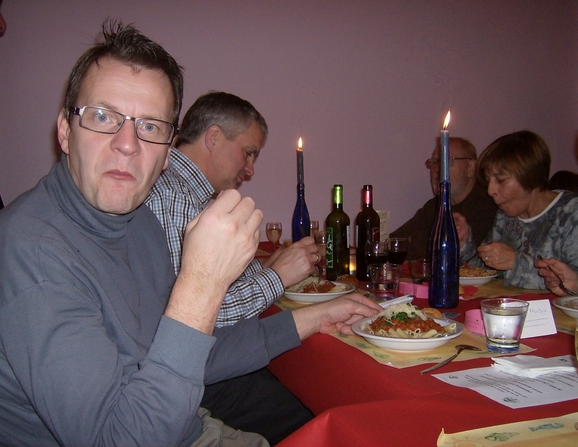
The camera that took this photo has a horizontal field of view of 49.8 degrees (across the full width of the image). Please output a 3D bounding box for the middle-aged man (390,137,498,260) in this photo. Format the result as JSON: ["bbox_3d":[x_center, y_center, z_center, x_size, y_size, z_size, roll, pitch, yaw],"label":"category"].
[{"bbox_3d":[0.636,0.302,2.259,0.660,1.214,0.560,-3,4,-35],"label":"middle-aged man"}]

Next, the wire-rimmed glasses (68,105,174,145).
[{"bbox_3d":[-0.234,-0.127,0.833,0.142,0.042,0.138,9,-1,-28],"label":"wire-rimmed glasses"}]

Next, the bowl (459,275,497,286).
[{"bbox_3d":[0.515,0.164,1.840,0.213,0.034,0.213,0,4,0],"label":"bowl"}]

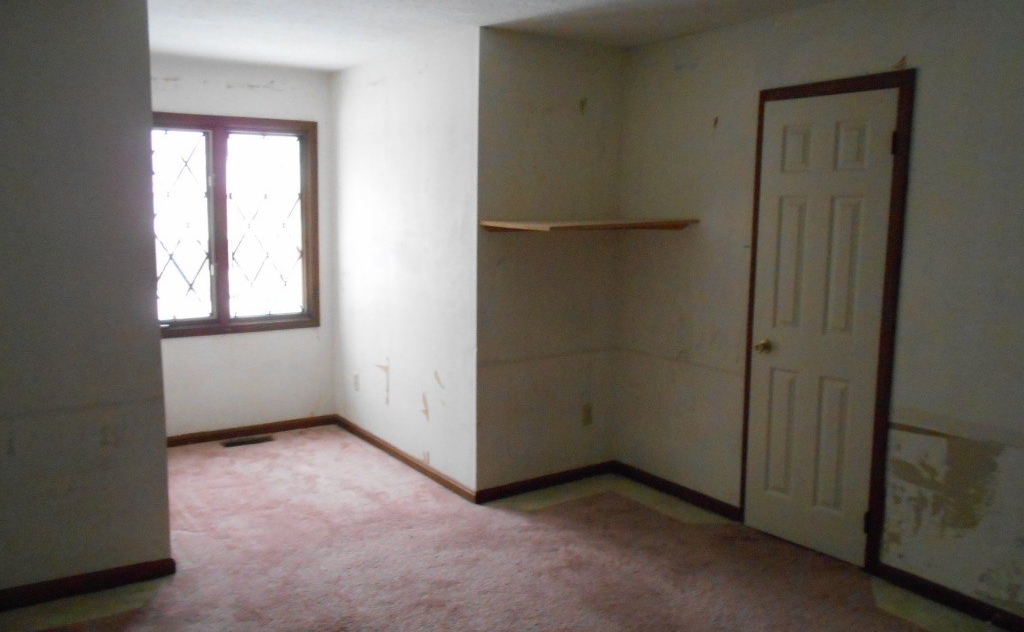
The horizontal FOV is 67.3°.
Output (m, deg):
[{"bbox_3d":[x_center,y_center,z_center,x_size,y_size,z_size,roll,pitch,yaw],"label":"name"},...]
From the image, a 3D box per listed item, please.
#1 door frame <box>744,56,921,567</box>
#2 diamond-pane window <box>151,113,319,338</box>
[{"bbox_3d":[1.359,0.053,3.448,0.050,2.024,0.620,-5,9,-36],"label":"door frame"},{"bbox_3d":[-1.830,-0.570,4.911,1.240,1.377,0.090,-5,9,-36],"label":"diamond-pane window"}]

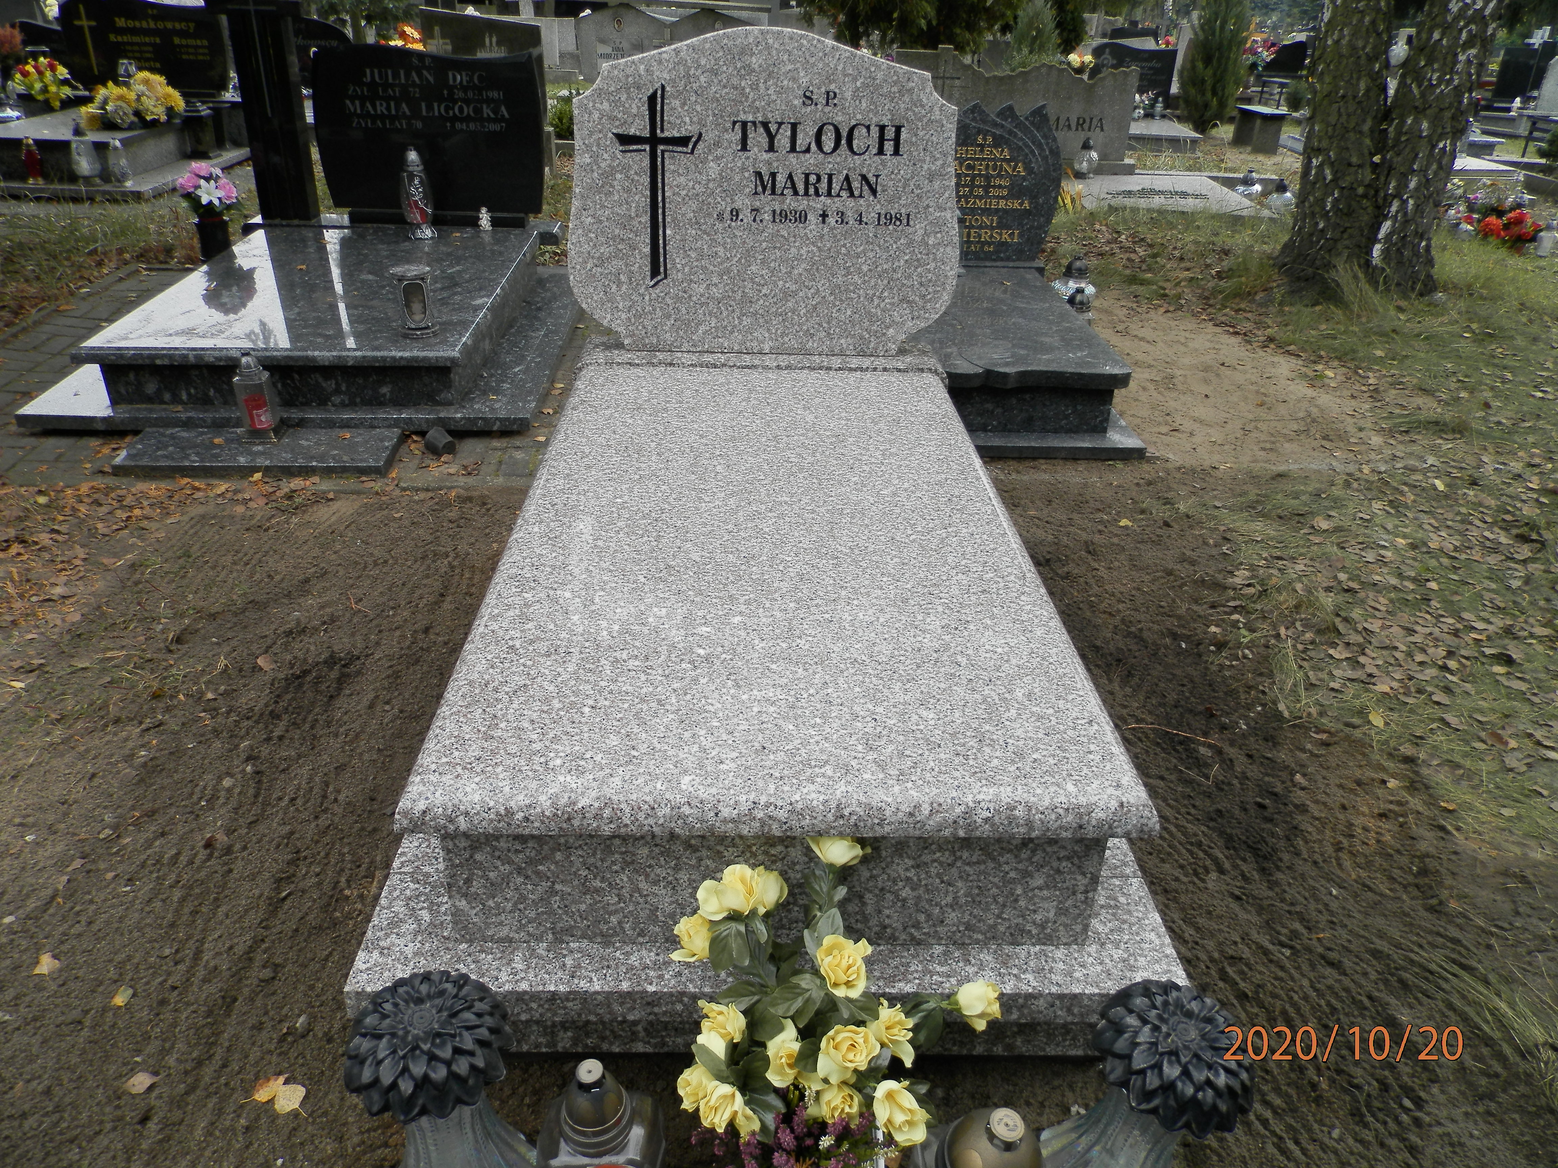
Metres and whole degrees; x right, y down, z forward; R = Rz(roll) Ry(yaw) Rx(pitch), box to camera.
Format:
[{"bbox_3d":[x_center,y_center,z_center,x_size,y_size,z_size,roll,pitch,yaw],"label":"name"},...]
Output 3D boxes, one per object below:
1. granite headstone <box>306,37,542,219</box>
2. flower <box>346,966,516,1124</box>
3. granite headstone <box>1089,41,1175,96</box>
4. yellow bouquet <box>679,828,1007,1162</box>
[{"bbox_3d":[-1.433,-1.878,4.677,0.910,0.654,0.080,1,27,-2],"label":"granite headstone"},{"bbox_3d":[-0.294,0.393,0.968,0.140,0.070,0.140,1,28,-2],"label":"flower"},{"bbox_3d":[3.081,-4.419,9.820,0.760,0.560,0.100,0,29,-3],"label":"granite headstone"},{"bbox_3d":[0.065,0.529,1.407,0.380,0.290,0.310,0,29,-3],"label":"yellow bouquet"}]

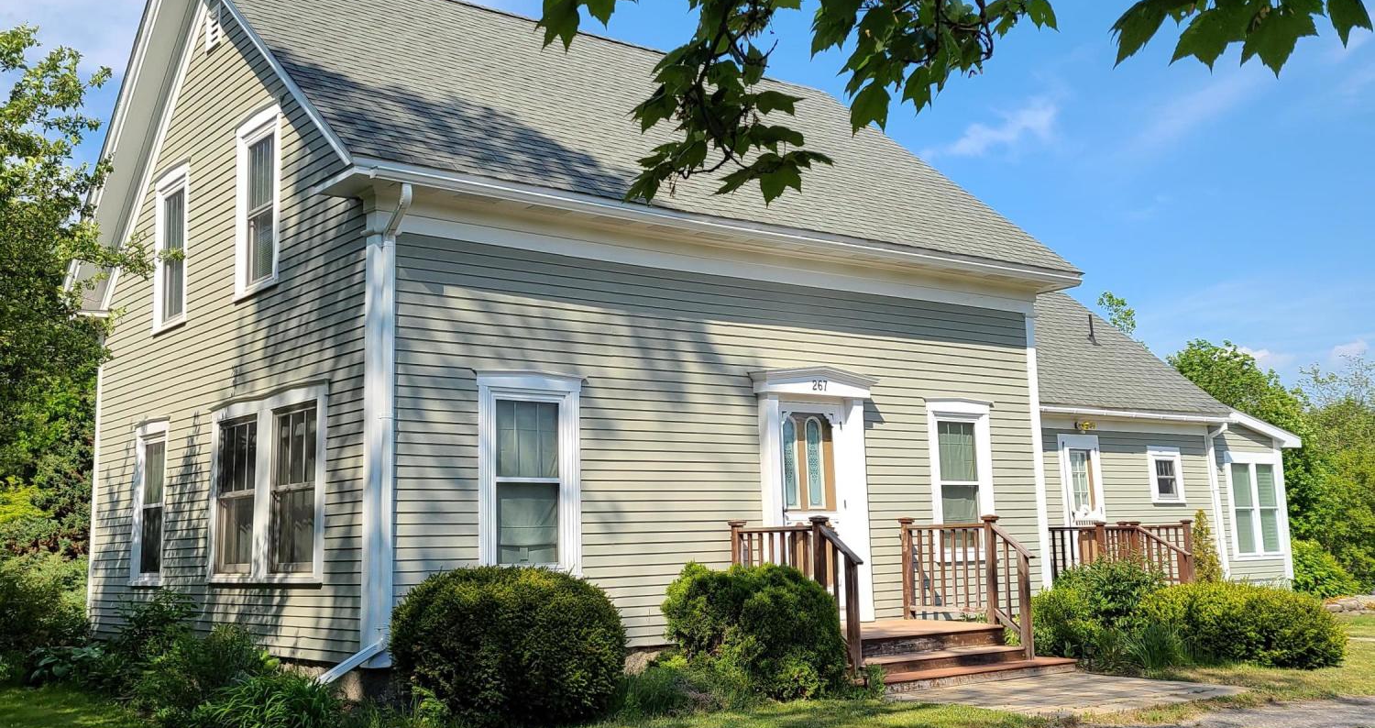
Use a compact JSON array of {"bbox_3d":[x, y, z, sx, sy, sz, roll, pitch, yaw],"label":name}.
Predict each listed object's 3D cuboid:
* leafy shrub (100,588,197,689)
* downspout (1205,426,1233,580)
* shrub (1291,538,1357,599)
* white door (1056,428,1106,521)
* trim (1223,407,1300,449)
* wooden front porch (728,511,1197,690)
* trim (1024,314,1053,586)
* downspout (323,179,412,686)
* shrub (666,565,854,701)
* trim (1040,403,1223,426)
[{"bbox_3d":[-5.223,2.679,13.323,0.870,0.860,0.800,1,-8,-21],"label":"leafy shrub"},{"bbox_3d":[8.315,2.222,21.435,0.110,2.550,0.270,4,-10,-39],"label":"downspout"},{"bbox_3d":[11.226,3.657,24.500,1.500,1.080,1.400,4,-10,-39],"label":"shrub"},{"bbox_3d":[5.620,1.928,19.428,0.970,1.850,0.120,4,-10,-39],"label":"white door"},{"bbox_3d":[8.802,1.019,21.359,2.156,0.529,0.343,4,-10,-39],"label":"trim"},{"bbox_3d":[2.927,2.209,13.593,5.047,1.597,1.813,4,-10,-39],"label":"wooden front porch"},{"bbox_3d":[4.123,1.109,16.217,0.200,3.350,0.130,4,-10,-39],"label":"trim"},{"bbox_3d":[-2.345,0.543,10.416,0.706,3.783,0.490,4,-10,-39],"label":"downspout"},{"bbox_3d":[0.578,2.152,11.402,1.548,1.176,1.470,-2,-7,0],"label":"shrub"},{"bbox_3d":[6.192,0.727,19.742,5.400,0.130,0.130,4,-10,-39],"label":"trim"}]

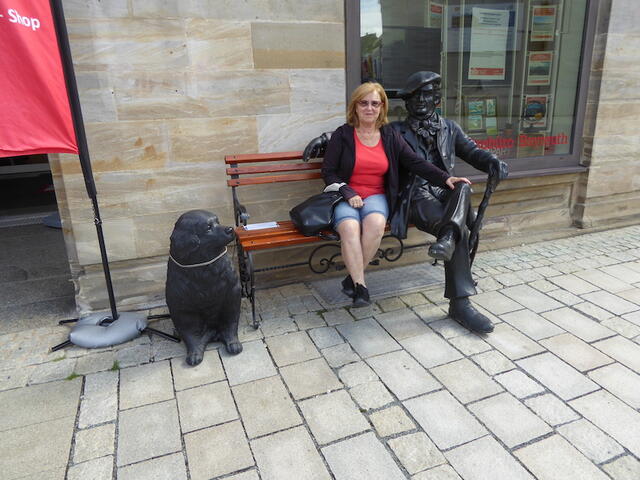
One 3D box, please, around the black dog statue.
[{"bbox_3d":[-0.595,0.176,2.354,0.384,0.714,0.498,-7,18,-16],"label":"black dog statue"}]

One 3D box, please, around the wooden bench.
[{"bbox_3d":[0.230,-0.104,2.868,1.542,0.896,0.492,-8,18,-20],"label":"wooden bench"}]

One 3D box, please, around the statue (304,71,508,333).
[{"bbox_3d":[0.578,-0.266,2.625,1.092,1.328,1.014,-8,18,-20],"label":"statue"}]

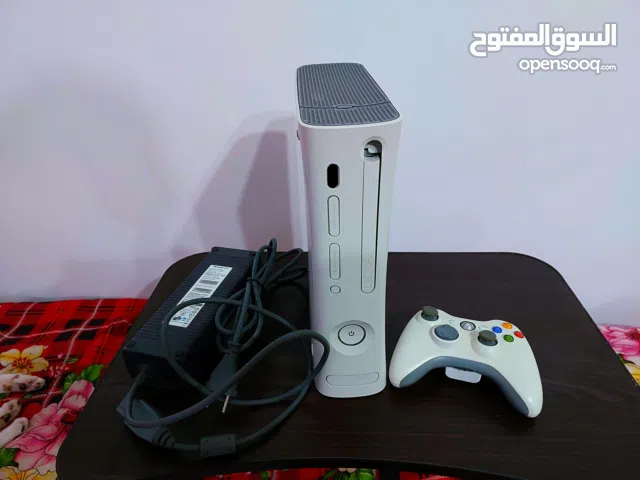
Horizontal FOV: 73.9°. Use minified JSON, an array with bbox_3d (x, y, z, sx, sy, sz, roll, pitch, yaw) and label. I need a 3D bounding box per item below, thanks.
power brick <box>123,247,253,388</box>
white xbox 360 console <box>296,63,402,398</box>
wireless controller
[{"bbox_3d":[-0.156,0.095,0.572,0.075,0.055,0.215,6,33,13],"label":"power brick"},{"bbox_3d":[0.024,-0.022,0.506,0.082,0.309,0.259,-3,32,-1],"label":"white xbox 360 console"},{"bbox_3d":[0.170,0.128,0.494,0.154,0.059,0.107,8,34,16],"label":"wireless controller"}]

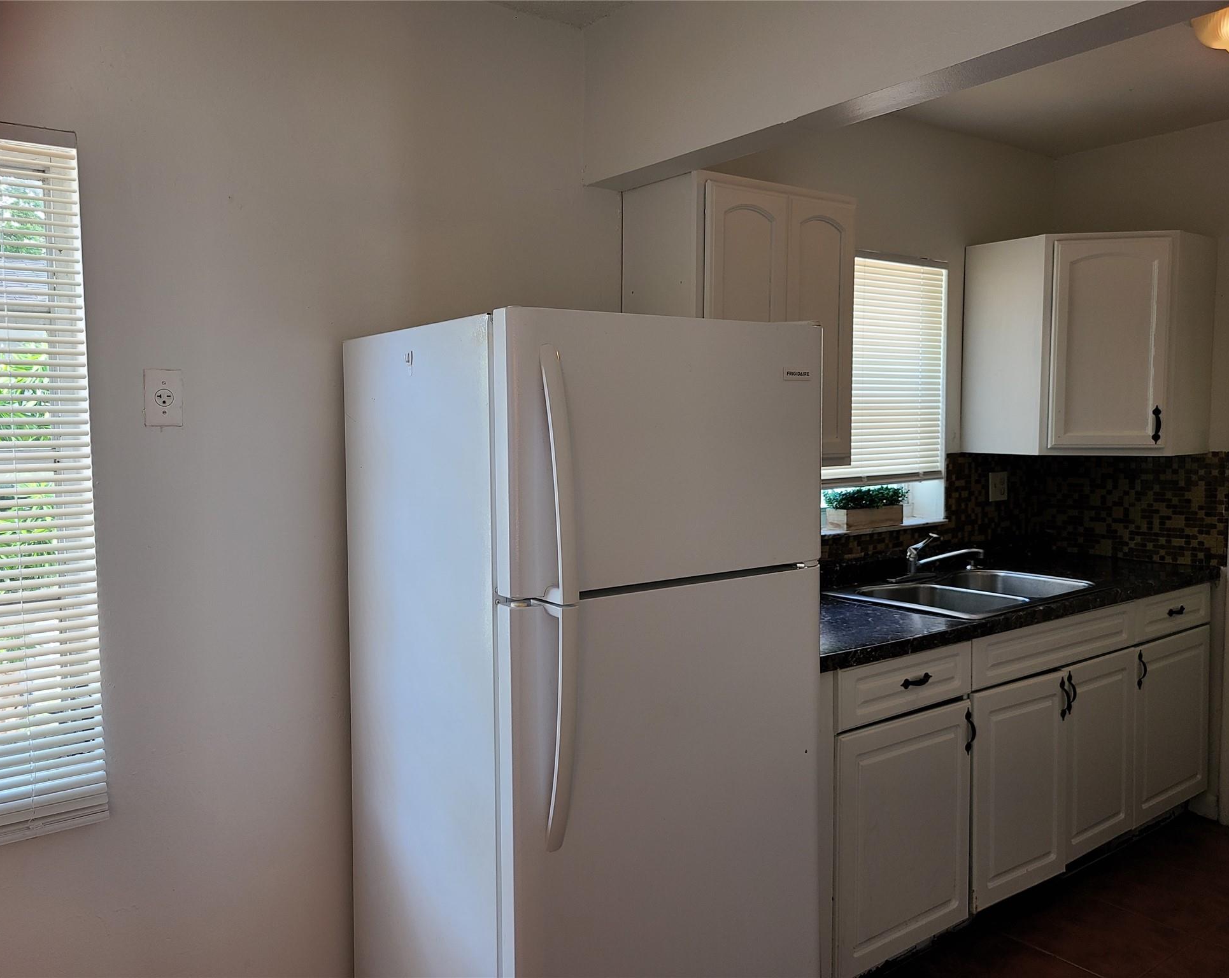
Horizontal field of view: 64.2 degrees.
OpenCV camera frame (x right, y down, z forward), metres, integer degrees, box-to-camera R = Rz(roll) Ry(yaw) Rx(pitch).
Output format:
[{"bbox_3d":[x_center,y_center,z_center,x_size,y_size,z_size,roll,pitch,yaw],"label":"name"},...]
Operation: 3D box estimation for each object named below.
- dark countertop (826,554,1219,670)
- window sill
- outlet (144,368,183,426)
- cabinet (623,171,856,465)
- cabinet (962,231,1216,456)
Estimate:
[{"bbox_3d":[1.094,0.339,3.121,2.126,0.044,0.674,-3,6,-36],"label":"dark countertop"},{"bbox_3d":[0.875,0.139,3.444,0.777,0.018,0.169,-3,6,-36],"label":"window sill"},{"bbox_3d":[-0.926,-0.187,2.014,0.070,0.115,0.009,-3,6,-36],"label":"outlet"},{"bbox_3d":[0.349,-0.437,2.744,0.590,0.750,0.317,-3,6,-36],"label":"cabinet"},{"bbox_3d":[1.712,-0.513,3.634,0.840,0.754,0.630,1,5,9],"label":"cabinet"}]

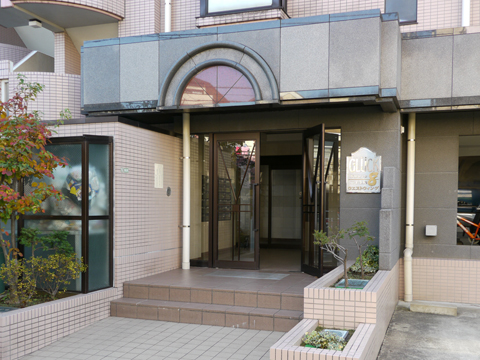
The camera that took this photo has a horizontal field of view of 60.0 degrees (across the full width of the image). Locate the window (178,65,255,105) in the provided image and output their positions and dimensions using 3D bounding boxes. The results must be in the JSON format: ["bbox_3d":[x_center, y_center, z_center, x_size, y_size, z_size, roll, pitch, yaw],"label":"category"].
[{"bbox_3d":[-0.335,-1.405,6.200,1.160,0.600,0.080,0,-2,16],"label":"window"}]

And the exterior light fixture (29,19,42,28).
[{"bbox_3d":[-3.680,-2.810,7.500,0.180,0.110,0.180,0,-2,16],"label":"exterior light fixture"}]

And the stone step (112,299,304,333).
[{"bbox_3d":[-0.430,1.645,5.090,2.430,0.187,0.300,0,-2,16],"label":"stone step"}]

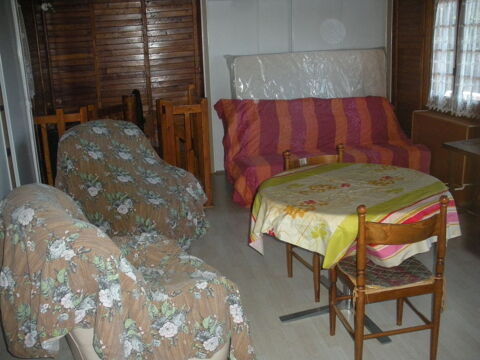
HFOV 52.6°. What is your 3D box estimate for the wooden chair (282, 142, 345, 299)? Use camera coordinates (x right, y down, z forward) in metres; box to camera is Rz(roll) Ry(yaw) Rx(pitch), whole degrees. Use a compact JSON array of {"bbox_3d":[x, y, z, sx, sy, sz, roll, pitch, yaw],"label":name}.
[{"bbox_3d":[0.562,0.253,3.041,0.430,0.866,0.430,-9,17,-20],"label":"wooden chair"}]

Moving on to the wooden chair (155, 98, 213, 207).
[{"bbox_3d":[-0.544,-0.288,4.780,0.480,1.040,0.440,-5,16,-9],"label":"wooden chair"}]

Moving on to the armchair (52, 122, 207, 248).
[{"bbox_3d":[-0.829,0.033,3.860,0.860,0.960,0.820,11,21,39],"label":"armchair"}]

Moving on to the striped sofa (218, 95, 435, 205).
[{"bbox_3d":[0.848,-0.382,5.095,1.960,0.920,0.950,-6,16,-10],"label":"striped sofa"}]

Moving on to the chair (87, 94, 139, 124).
[{"bbox_3d":[-1.233,-0.255,4.853,0.460,1.020,0.460,-10,18,-23],"label":"chair"}]

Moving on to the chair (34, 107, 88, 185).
[{"bbox_3d":[-1.559,-0.148,4.536,0.460,1.000,0.460,-5,16,-9],"label":"chair"}]

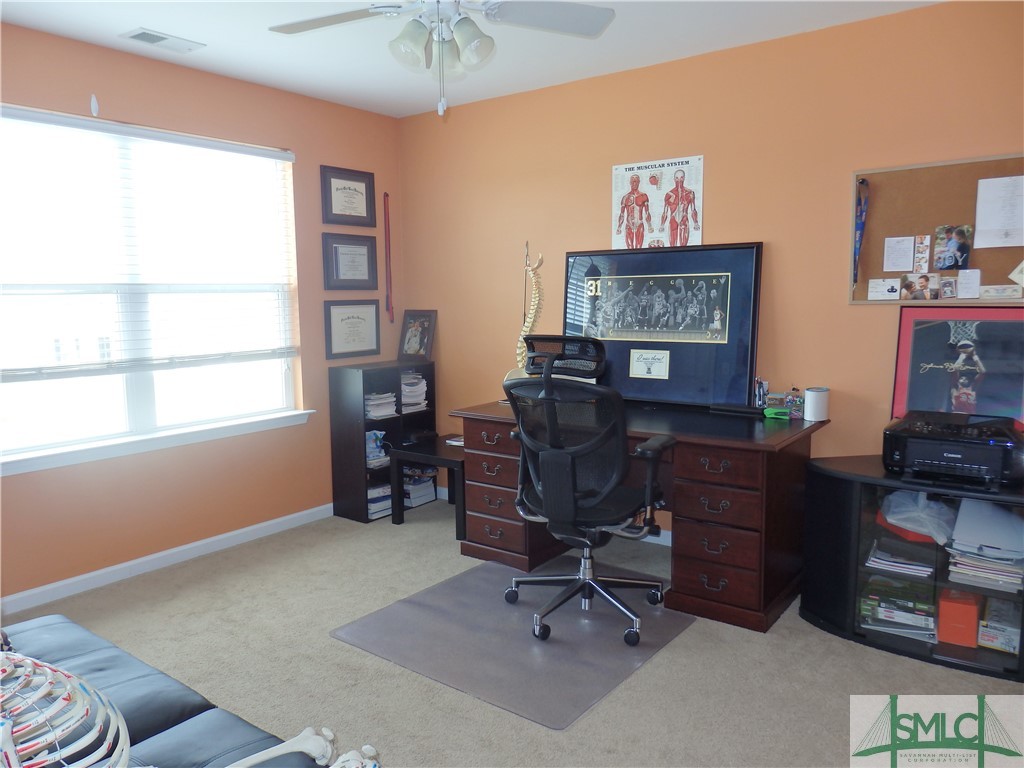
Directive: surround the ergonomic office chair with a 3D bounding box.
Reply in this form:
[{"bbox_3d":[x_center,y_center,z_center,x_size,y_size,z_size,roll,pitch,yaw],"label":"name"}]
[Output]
[{"bbox_3d":[0.288,0.380,3.025,0.685,1.180,0.660,4,8,36],"label":"ergonomic office chair"}]

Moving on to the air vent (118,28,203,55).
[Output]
[{"bbox_3d":[-1.540,-1.511,3.279,0.174,0.015,0.301,4,8,36],"label":"air vent"}]

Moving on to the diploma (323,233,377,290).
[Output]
[{"bbox_3d":[-0.988,-0.743,4.529,0.025,0.335,0.426,4,8,36],"label":"diploma"}]

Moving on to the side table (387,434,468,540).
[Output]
[{"bbox_3d":[-0.324,0.594,4.389,0.555,0.447,0.553,4,8,36],"label":"side table"}]

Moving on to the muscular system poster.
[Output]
[{"bbox_3d":[0.732,-0.802,3.782,0.500,0.650,0.010,4,8,36],"label":"muscular system poster"}]

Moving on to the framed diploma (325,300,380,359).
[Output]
[{"bbox_3d":[-0.984,-0.341,4.577,0.025,0.350,0.435,4,8,36],"label":"framed diploma"}]

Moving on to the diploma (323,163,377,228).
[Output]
[{"bbox_3d":[-0.990,-1.128,4.487,0.025,0.332,0.419,4,8,36],"label":"diploma"}]

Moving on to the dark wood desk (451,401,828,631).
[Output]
[{"bbox_3d":[0.567,0.526,3.602,1.636,0.748,0.742,4,8,36],"label":"dark wood desk"}]

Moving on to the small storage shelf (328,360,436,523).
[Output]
[{"bbox_3d":[-0.798,0.334,4.654,0.306,0.911,0.609,4,8,36],"label":"small storage shelf"}]

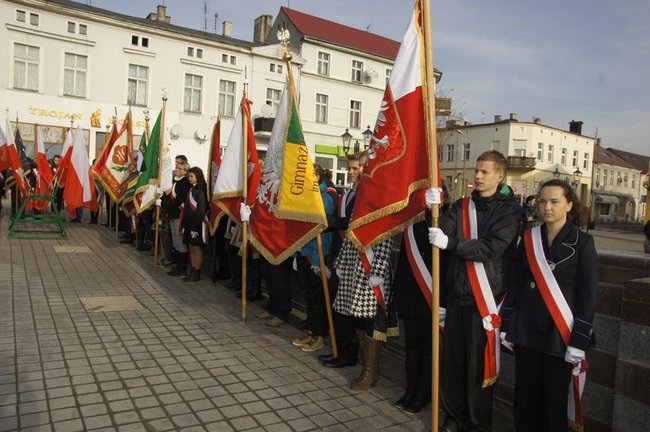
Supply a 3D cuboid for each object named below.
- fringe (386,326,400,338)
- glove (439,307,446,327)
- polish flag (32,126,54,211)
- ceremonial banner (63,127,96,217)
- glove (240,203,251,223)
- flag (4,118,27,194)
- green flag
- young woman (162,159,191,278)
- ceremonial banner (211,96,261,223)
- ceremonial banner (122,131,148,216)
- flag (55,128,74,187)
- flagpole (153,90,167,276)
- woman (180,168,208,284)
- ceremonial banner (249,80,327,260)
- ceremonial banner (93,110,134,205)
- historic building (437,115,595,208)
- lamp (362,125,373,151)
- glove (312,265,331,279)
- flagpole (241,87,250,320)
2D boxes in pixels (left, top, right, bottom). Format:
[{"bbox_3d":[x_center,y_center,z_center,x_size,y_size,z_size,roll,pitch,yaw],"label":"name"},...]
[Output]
[{"bbox_3d":[0.532,0.904,3.500,0.105,0.085,0.030,4,4,17],"label":"fringe"},{"bbox_3d":[0.774,0.673,3.020,0.080,0.140,0.090,4,2,45],"label":"glove"},{"bbox_3d":[-6.181,-1.021,9.900,0.500,1.850,0.350,3,4,6],"label":"polish flag"},{"bbox_3d":[-5.281,-0.957,9.700,0.750,1.950,0.450,3,4,6],"label":"ceremonial banner"},{"bbox_3d":[-0.829,-0.037,4.720,0.110,0.190,0.105,-1,5,-41],"label":"glove"},{"bbox_3d":[-6.178,-1.188,9.000,0.360,1.450,0.250,3,1,-14],"label":"flag"},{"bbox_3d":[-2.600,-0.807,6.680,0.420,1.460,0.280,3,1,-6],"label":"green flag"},{"bbox_3d":[-2.256,0.061,6.850,0.480,1.670,0.460,2,1,-34],"label":"young woman"},{"bbox_3d":[-0.912,-0.579,4.700,0.480,1.310,0.300,3,1,6],"label":"ceremonial banner"},{"bbox_3d":[-3.637,-0.820,8.700,0.480,1.600,0.300,3,1,-9],"label":"ceremonial banner"},{"bbox_3d":[-5.824,-1.310,10.100,0.500,1.300,0.350,3,4,6],"label":"flag"},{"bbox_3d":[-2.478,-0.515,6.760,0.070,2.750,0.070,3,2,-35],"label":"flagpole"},{"bbox_3d":[-1.860,0.122,6.450,0.360,1.640,0.460,-1,5,-42],"label":"woman"},{"bbox_3d":[-0.316,-0.384,3.800,0.620,1.500,0.380,3,1,0],"label":"ceremonial banner"},{"bbox_3d":[-4.456,-1.232,9.500,0.900,1.850,0.400,4,4,14],"label":"ceremonial banner"},{"bbox_3d":[18.946,-4.198,45.603,13.700,9.200,10.500,2,2,-39],"label":"historic building"},{"bbox_3d":[1.558,-2.838,16.300,0.420,0.950,0.420,4,4,17],"label":"lamp"},{"bbox_3d":[-0.023,0.511,4.150,0.160,0.140,0.120,-1,5,-41],"label":"glove"},{"bbox_3d":[-0.832,-0.120,4.720,0.050,2.480,0.050,-2,5,-41],"label":"flagpole"}]

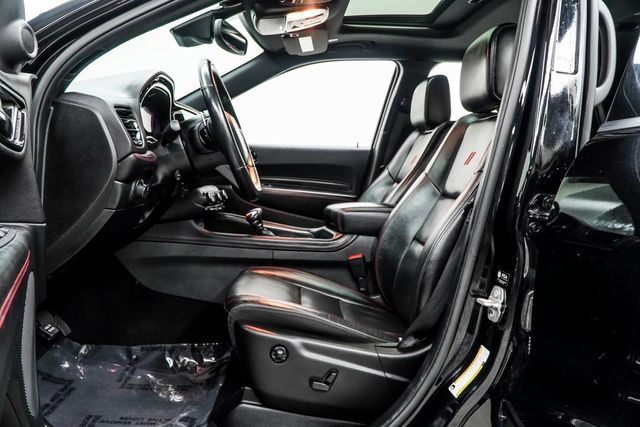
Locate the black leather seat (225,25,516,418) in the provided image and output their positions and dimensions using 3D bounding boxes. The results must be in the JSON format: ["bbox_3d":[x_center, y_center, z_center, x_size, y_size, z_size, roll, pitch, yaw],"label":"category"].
[{"bbox_3d":[0.155,-0.011,1.327,0.800,0.950,0.560,1,5,-1],"label":"black leather seat"}]

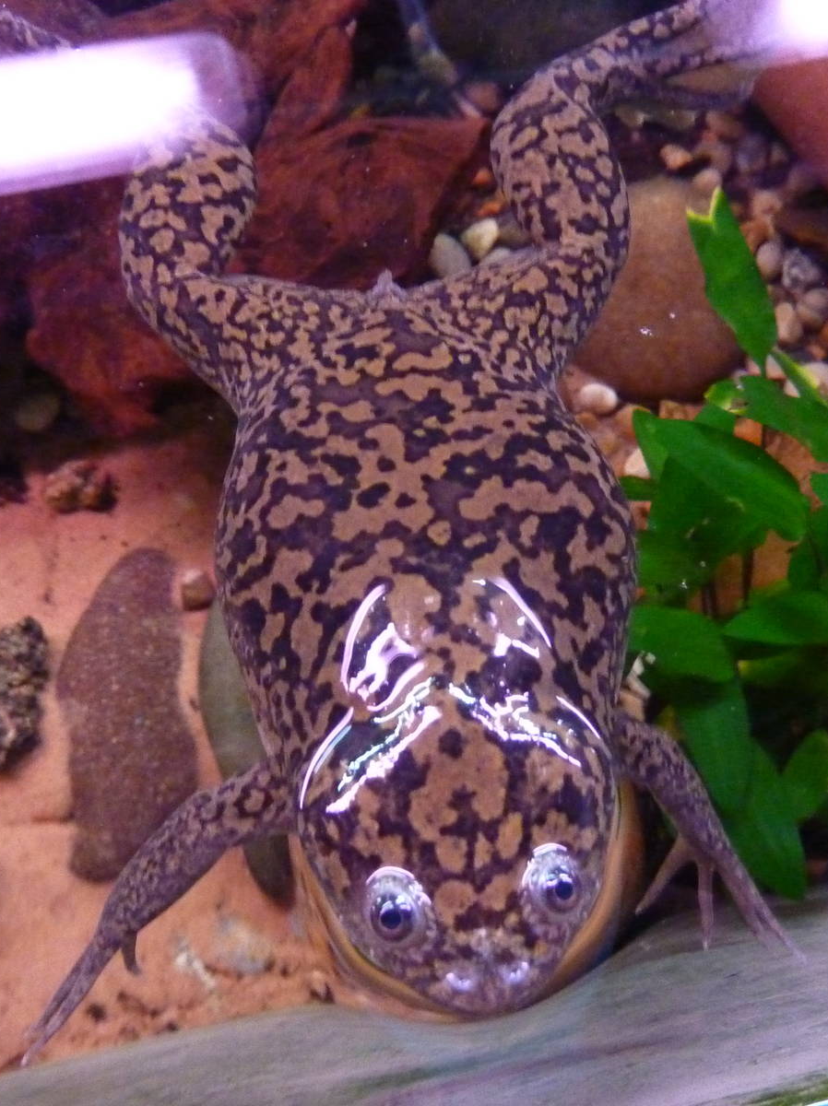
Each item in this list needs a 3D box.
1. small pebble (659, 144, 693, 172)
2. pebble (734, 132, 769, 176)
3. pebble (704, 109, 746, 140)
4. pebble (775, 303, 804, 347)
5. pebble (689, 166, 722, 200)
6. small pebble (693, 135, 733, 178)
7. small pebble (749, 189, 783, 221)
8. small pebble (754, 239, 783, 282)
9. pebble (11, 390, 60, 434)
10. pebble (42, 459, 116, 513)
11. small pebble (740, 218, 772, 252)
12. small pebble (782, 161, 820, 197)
[{"bbox_3d":[0.102,-0.153,0.412,0.013,0.010,0.011,0,73,-2],"label":"small pebble"},{"bbox_3d":[0.124,-0.147,0.392,0.013,0.012,0.018,0,68,-1],"label":"pebble"},{"bbox_3d":[0.122,-0.168,0.417,0.017,0.011,0.011,0,73,-2],"label":"pebble"},{"bbox_3d":[0.129,-0.079,0.366,0.008,0.009,0.017,-11,69,-5],"label":"pebble"},{"bbox_3d":[0.107,-0.135,0.388,0.012,0.009,0.012,19,69,6],"label":"pebble"},{"bbox_3d":[0.116,-0.153,0.412,0.015,0.012,0.016,0,73,-2],"label":"small pebble"},{"bbox_3d":[0.135,-0.133,0.407,0.012,0.010,0.012,0,73,-2],"label":"small pebble"},{"bbox_3d":[0.125,-0.103,0.376,0.009,0.010,0.017,0,68,-1],"label":"small pebble"},{"bbox_3d":[-0.132,-0.049,0.372,0.016,0.013,0.016,0,73,-2],"label":"pebble"},{"bbox_3d":[-0.107,-0.021,0.341,0.023,0.014,0.018,0,68,-1],"label":"pebble"},{"bbox_3d":[0.121,-0.113,0.380,0.012,0.009,0.013,0,68,-1],"label":"small pebble"},{"bbox_3d":[0.142,-0.137,0.389,0.013,0.010,0.013,0,68,-1],"label":"small pebble"}]

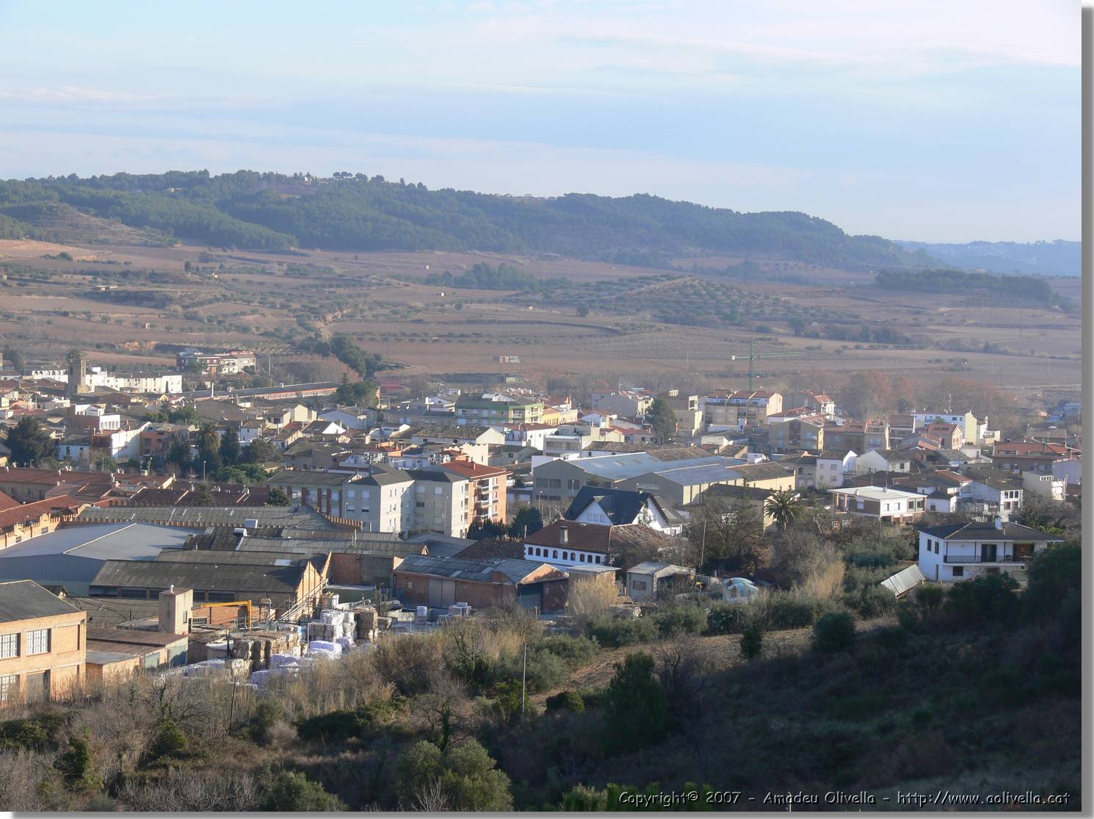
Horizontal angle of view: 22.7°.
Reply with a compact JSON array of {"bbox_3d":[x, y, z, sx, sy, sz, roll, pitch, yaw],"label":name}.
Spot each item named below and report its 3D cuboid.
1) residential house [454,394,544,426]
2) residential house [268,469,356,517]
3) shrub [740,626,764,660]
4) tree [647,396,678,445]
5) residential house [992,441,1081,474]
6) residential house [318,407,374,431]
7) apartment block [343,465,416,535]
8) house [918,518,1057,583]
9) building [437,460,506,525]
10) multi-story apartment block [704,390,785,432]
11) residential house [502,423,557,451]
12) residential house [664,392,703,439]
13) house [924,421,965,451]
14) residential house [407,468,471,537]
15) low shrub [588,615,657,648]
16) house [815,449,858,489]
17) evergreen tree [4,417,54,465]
[{"bbox_3d":[-15.163,1.808,881.755,24.000,12.300,17.000,2,3,20],"label":"residential house"},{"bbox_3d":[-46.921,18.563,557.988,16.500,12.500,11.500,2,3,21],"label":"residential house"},{"bbox_3d":[18.976,21.759,253.705,2.300,3.149,2.300,0,3,0],"label":"shrub"},{"bbox_3d":[33.526,4.513,787.699,9.219,15.821,9.219,2,3,2],"label":"tree"},{"bbox_3d":[119.175,12.448,664.432,20.160,8.000,11.500,2,3,6],"label":"residential house"},{"bbox_3d":[-63.847,4.432,879.326,17.500,8.200,8.500,3,3,25],"label":"residential house"},{"bbox_3d":[-33.141,19.204,536.803,8.700,12.600,15.300,3,4,23],"label":"apartment block"},{"bbox_3d":[56.067,17.649,343.307,15.550,7.300,10.030,1,3,-12],"label":"house"},{"bbox_3d":[-18.095,18.695,577.388,13.200,14.820,16.500,2,4,26],"label":"building"},{"bbox_3d":[63.691,0.833,878.606,20.800,13.300,15.000,2,3,23],"label":"multi-story apartment block"},{"bbox_3d":[-4.447,8.304,779.064,7.750,8.600,17.090,3,4,31],"label":"residential house"},{"bbox_3d":[43.630,2.282,862.480,10.000,12.500,8.500,2,3,22],"label":"residential house"},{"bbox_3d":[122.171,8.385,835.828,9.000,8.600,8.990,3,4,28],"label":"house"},{"bbox_3d":[-21.018,18.696,537.777,9.380,13.200,9.600,3,3,21],"label":"residential house"},{"bbox_3d":[10.280,30.256,370.747,9.496,3.810,7.000,1,3,2],"label":"low shrub"},{"bbox_3d":[70.251,14.622,657.561,6.700,8.800,9.600,3,3,27],"label":"house"},{"bbox_3d":[-129.174,8.199,680.136,12.262,13.230,12.262,1,3,-11],"label":"evergreen tree"}]

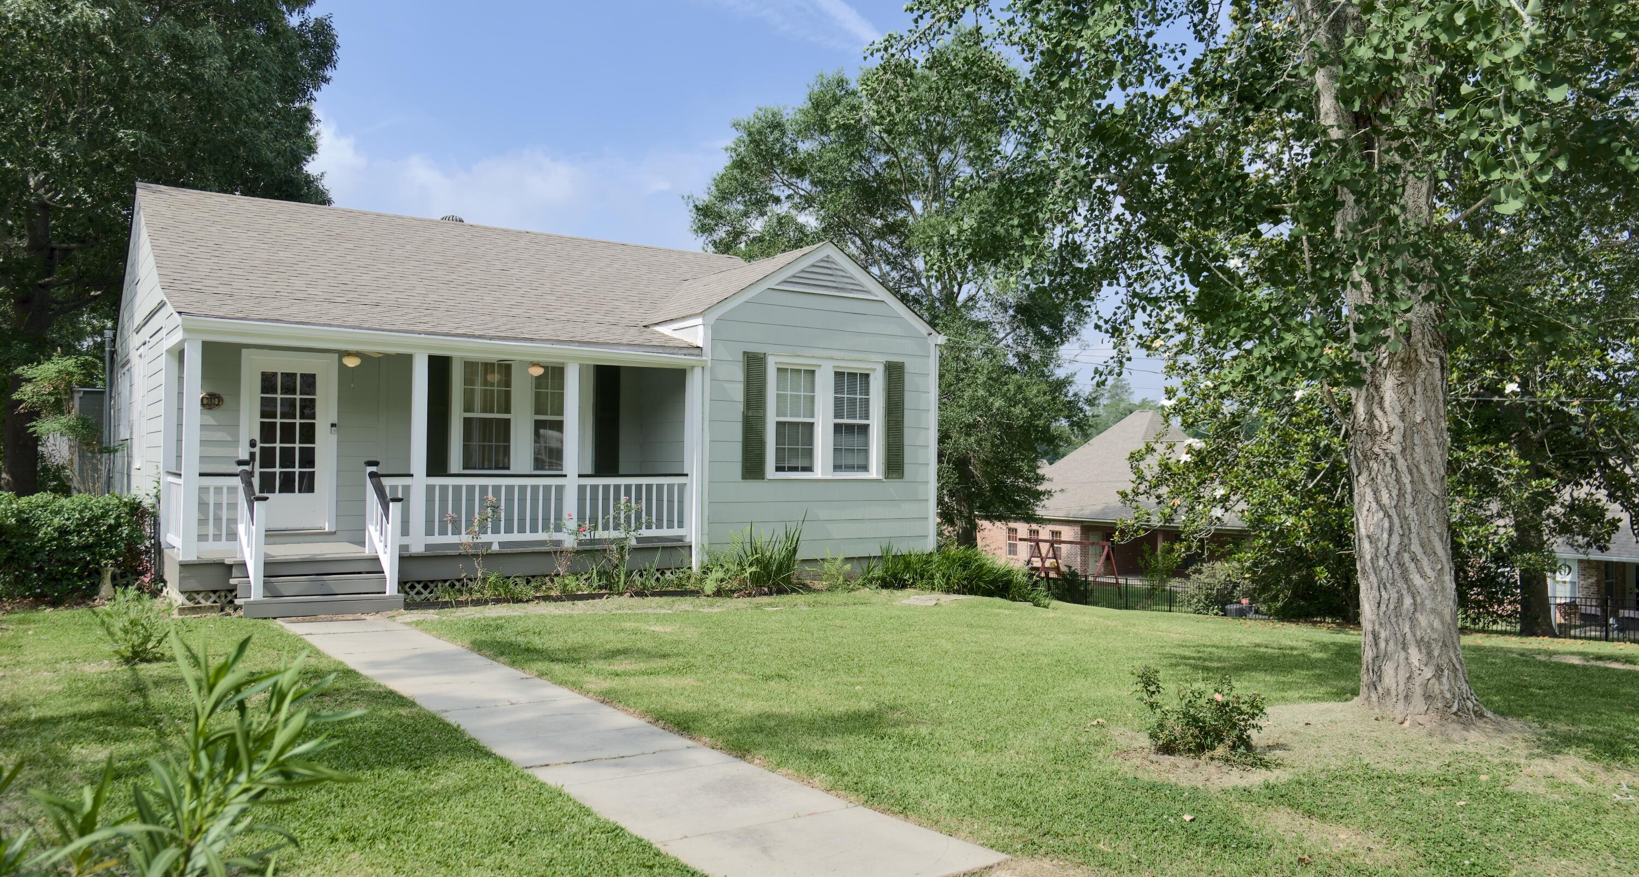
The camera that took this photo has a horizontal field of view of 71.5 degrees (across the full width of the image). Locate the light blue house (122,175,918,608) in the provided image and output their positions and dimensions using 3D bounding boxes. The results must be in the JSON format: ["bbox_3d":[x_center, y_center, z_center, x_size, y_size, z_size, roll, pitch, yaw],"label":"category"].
[{"bbox_3d":[-5.127,-0.770,18.443,10.250,5.640,10.770,1,-1,-35],"label":"light blue house"}]

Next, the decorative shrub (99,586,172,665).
[{"bbox_3d":[-5.180,1.398,8.624,0.540,0.560,0.500,1,-1,0],"label":"decorative shrub"}]

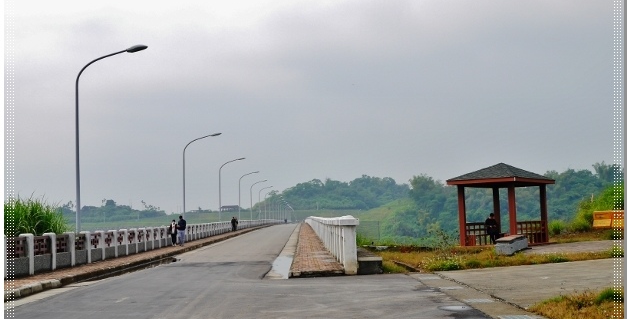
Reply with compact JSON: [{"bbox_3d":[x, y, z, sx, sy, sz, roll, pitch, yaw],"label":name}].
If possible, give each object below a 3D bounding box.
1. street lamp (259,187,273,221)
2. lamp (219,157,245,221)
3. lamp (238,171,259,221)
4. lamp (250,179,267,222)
[{"bbox_3d":[-9.758,9.174,188.759,2.650,7.777,0.320,-1,-3,-1],"label":"street lamp"},{"bbox_3d":[-8.311,3.564,95.257,2.650,7.723,0.320,-1,-3,-1],"label":"lamp"},{"bbox_3d":[-8.783,5.368,126.258,2.650,7.751,0.320,-1,-3,-1],"label":"lamp"},{"bbox_3d":[-9.294,7.222,157.058,2.650,7.743,0.320,-1,-3,-1],"label":"lamp"}]

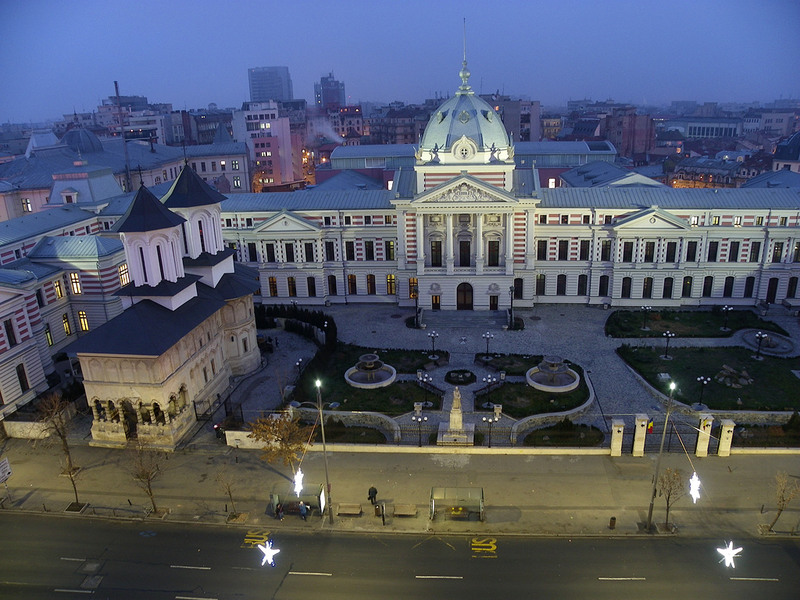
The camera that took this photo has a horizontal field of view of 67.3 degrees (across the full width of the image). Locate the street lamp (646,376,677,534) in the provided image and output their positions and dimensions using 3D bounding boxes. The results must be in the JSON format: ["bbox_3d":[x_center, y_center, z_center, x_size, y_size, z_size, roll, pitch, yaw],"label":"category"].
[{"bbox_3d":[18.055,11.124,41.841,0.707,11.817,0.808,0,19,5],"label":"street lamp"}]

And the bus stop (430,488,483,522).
[{"bbox_3d":[4.434,15.819,46.527,4.200,2.400,1.700,0,19,5],"label":"bus stop"}]

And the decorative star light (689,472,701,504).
[{"bbox_3d":[17.438,11.150,35.643,0.707,1.717,0.505,0,19,5],"label":"decorative star light"}]

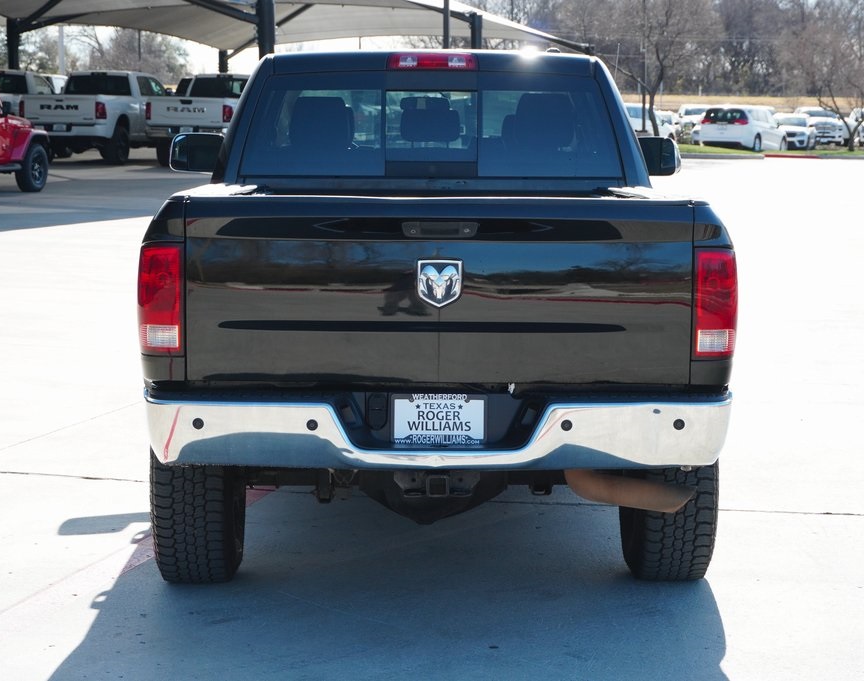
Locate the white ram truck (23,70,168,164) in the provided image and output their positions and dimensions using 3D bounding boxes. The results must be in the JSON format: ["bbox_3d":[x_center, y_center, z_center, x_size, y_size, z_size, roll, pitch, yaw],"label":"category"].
[{"bbox_3d":[-7.380,-5.120,47.800,2.060,2.050,6.070,2,7,12],"label":"white ram truck"}]

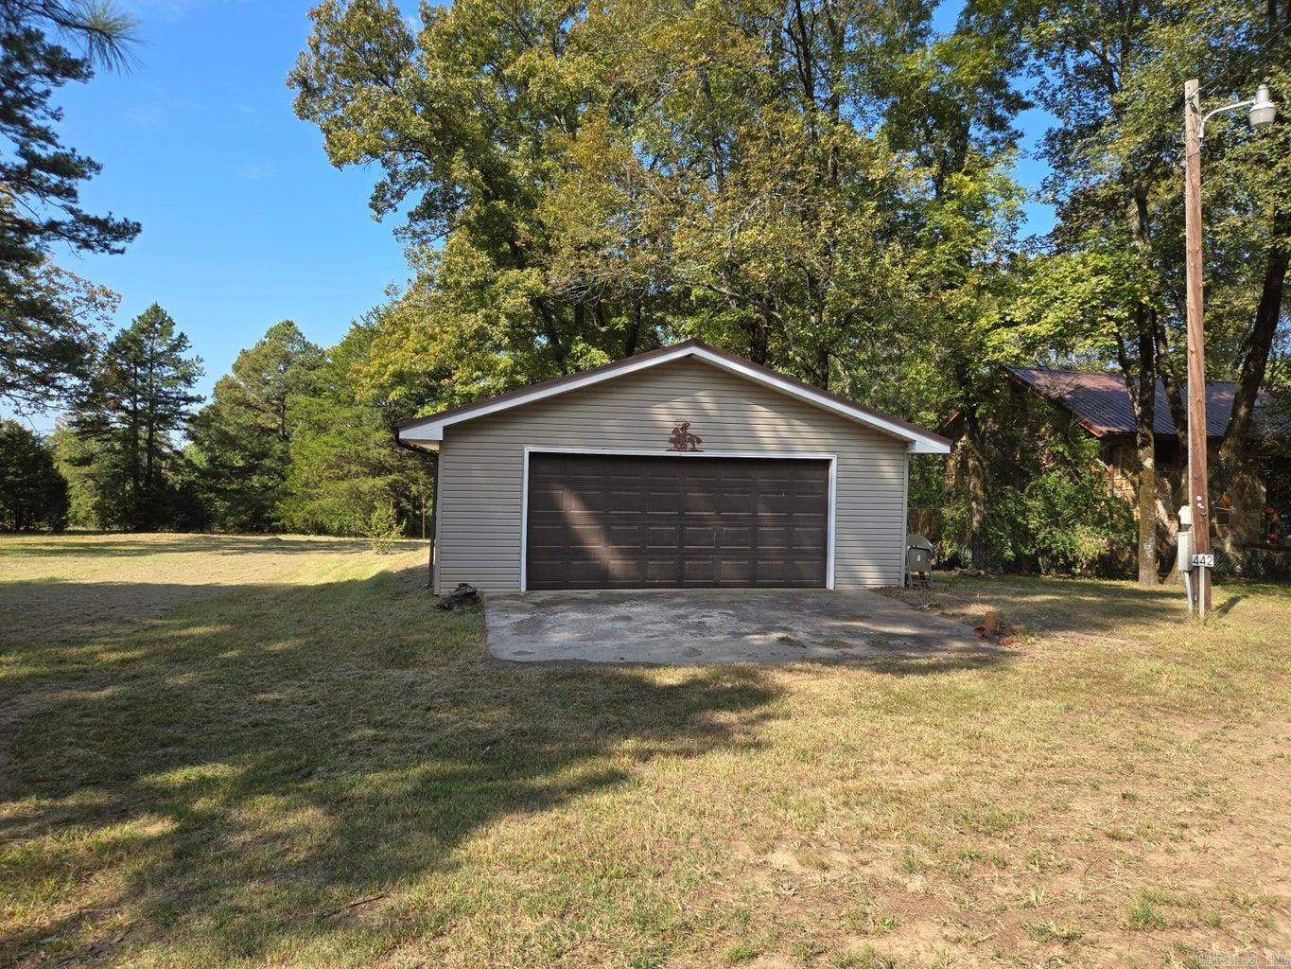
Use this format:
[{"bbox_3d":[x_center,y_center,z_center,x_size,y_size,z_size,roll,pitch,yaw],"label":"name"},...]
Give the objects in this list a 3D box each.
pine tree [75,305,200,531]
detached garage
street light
[{"bbox_3d":[-19.536,-2.620,33.000,4.500,8.700,4.500,1,1,0],"label":"pine tree"},{"bbox_3d":[-0.038,-0.339,16.997,8.557,3.855,8.100,1,1,-10],"label":"detached garage"},{"bbox_3d":[7.397,-1.744,10.772,1.000,6.775,0.340,-1,1,26],"label":"street light"}]

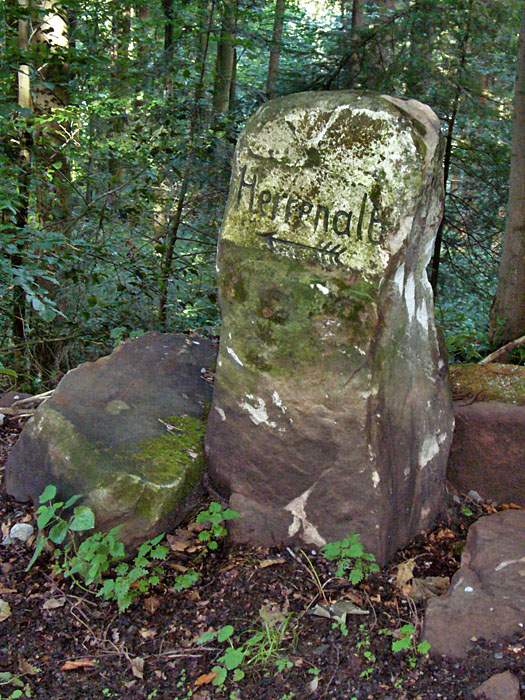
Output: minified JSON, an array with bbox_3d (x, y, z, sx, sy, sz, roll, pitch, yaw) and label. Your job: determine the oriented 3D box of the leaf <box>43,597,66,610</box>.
[{"bbox_3d":[-0.479,0.584,2.283,0.052,0.013,0.040,3,16,0],"label":"leaf"}]

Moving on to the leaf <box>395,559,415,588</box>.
[{"bbox_3d":[0.382,0.602,2.668,0.050,0.020,0.090,10,35,16],"label":"leaf"}]

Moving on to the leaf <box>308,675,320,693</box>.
[{"bbox_3d":[0.107,0.685,2.037,0.026,0.012,0.053,3,16,0],"label":"leaf"}]

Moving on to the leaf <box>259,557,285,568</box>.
[{"bbox_3d":[0.025,0.586,2.730,0.067,0.016,0.025,-4,15,-27],"label":"leaf"}]

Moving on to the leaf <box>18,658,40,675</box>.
[{"bbox_3d":[-0.510,0.693,2.168,0.048,0.015,0.038,11,16,29],"label":"leaf"}]

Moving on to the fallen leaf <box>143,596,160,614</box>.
[{"bbox_3d":[-0.275,0.633,2.454,0.043,0.020,0.058,1,24,-7],"label":"fallen leaf"}]

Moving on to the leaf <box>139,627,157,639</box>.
[{"bbox_3d":[-0.254,0.623,2.185,0.040,0.013,0.032,3,16,0],"label":"leaf"}]

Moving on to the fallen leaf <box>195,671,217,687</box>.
[{"bbox_3d":[-0.124,0.716,2.161,0.066,0.014,0.028,-10,19,-43],"label":"fallen leaf"}]

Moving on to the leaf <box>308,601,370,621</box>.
[{"bbox_3d":[0.176,0.607,2.299,0.133,0.024,0.055,3,16,0],"label":"leaf"}]

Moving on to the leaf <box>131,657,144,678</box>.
[{"bbox_3d":[-0.259,0.657,2.051,0.028,0.020,0.054,3,16,0],"label":"leaf"}]

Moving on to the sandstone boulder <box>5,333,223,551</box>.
[{"bbox_3d":[-0.387,0.214,2.886,0.560,0.410,0.620,9,17,19],"label":"sandstone boulder"}]

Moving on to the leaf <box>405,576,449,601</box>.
[{"bbox_3d":[0.432,0.628,2.611,0.110,0.025,0.085,12,16,33],"label":"leaf"}]

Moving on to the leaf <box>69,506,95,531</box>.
[{"bbox_3d":[-0.481,0.447,2.631,0.066,0.014,0.062,35,48,24],"label":"leaf"}]

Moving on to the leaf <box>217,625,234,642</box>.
[{"bbox_3d":[-0.085,0.654,2.288,0.034,0.010,0.046,29,42,33],"label":"leaf"}]

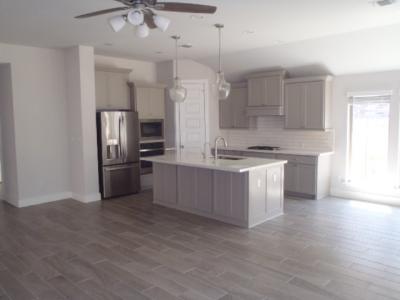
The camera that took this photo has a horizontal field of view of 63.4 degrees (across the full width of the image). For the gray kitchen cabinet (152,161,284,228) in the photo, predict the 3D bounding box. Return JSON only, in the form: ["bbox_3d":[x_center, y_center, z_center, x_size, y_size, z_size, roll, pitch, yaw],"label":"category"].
[{"bbox_3d":[0.250,0.640,5.947,2.288,0.872,1.025,4,7,43],"label":"gray kitchen cabinet"}]

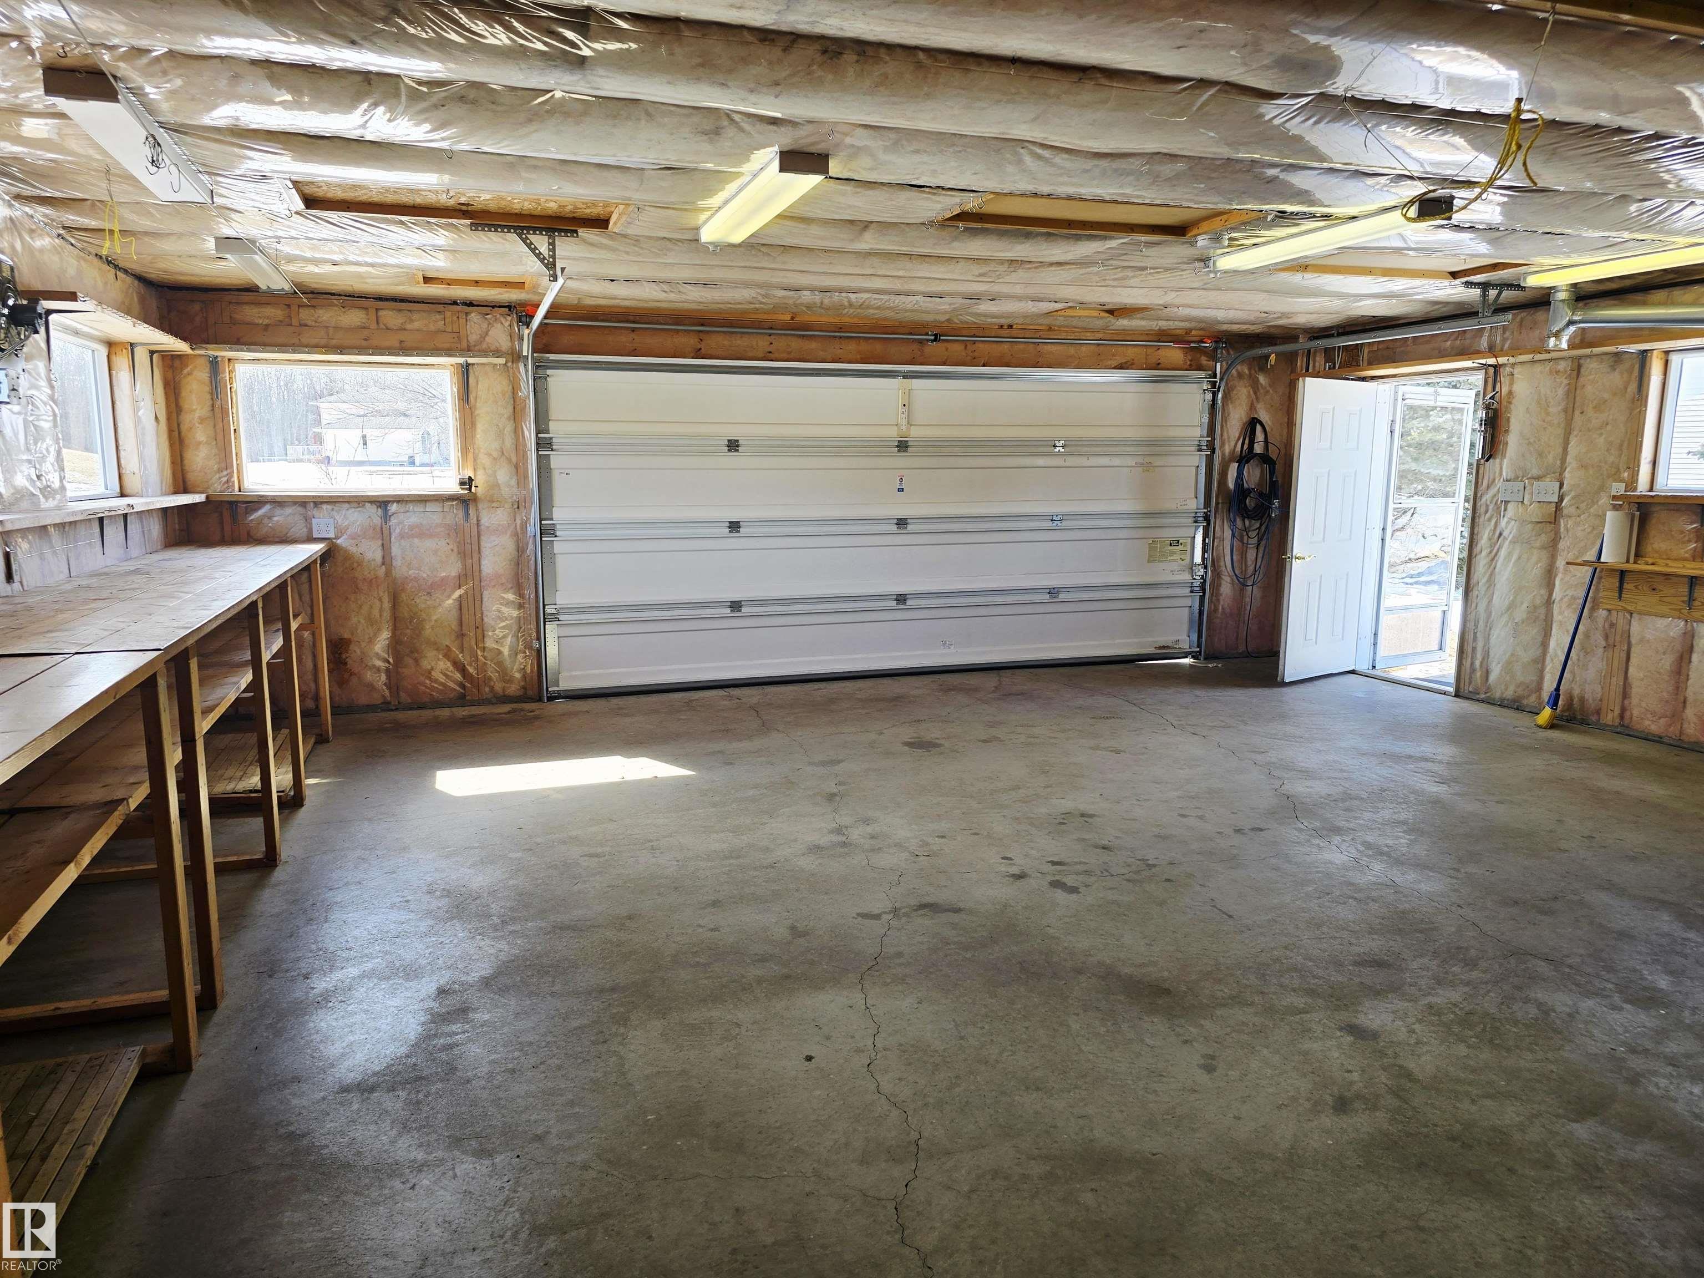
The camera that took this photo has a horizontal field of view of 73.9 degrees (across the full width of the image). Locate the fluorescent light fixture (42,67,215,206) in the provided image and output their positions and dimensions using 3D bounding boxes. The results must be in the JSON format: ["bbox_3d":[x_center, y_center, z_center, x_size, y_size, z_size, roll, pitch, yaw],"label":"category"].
[{"bbox_3d":[-2.151,-1.488,3.435,0.165,0.068,1.210,-3,10,-19],"label":"fluorescent light fixture"}]

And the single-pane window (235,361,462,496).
[{"bbox_3d":[-3.002,-1.253,6.791,1.224,0.760,0.090,-3,9,-18],"label":"single-pane window"}]

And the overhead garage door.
[{"bbox_3d":[0.395,-0.825,7.897,4.900,2.130,0.100,-3,9,-18],"label":"overhead garage door"}]

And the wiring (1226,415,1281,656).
[{"bbox_3d":[3.112,-0.776,8.750,0.450,1.840,0.130,-3,9,-18],"label":"wiring"}]

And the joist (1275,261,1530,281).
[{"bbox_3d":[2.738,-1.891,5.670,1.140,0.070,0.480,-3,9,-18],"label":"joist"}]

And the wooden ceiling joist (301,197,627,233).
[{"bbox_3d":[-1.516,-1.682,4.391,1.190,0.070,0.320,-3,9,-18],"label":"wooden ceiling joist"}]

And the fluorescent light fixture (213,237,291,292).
[{"bbox_3d":[-2.880,-1.797,5.498,0.165,0.067,1.210,-3,10,-19],"label":"fluorescent light fixture"}]

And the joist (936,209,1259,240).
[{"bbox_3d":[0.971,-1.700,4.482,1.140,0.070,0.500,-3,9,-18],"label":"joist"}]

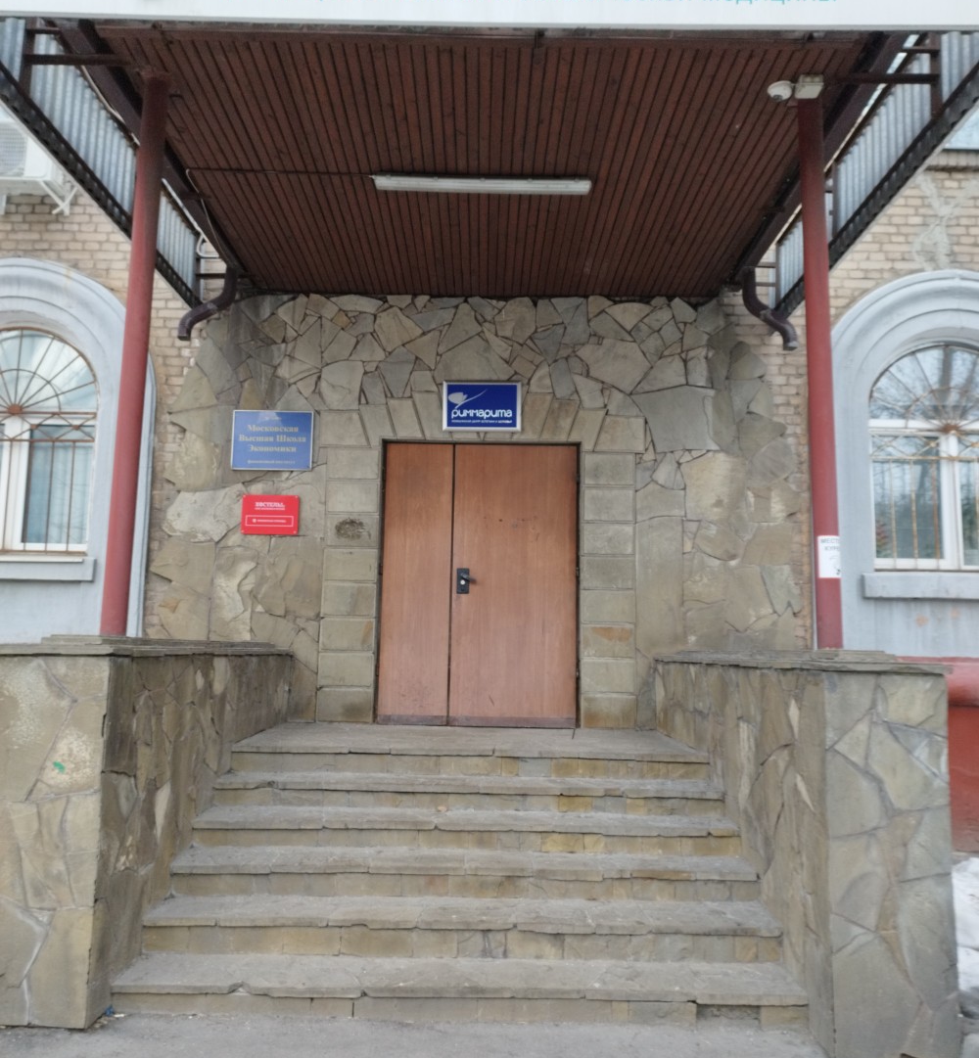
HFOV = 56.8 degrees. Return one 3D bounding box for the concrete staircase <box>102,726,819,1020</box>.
[{"bbox_3d":[-0.113,1.642,4.959,2.648,0.876,2.972,1,-8,0],"label":"concrete staircase"}]

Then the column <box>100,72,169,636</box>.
[{"bbox_3d":[-1.601,-0.846,4.099,0.102,2.645,0.102,1,-8,0],"label":"column"}]

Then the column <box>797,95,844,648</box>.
[{"bbox_3d":[1.502,-0.792,4.111,0.102,2.645,0.102,1,-8,0],"label":"column"}]

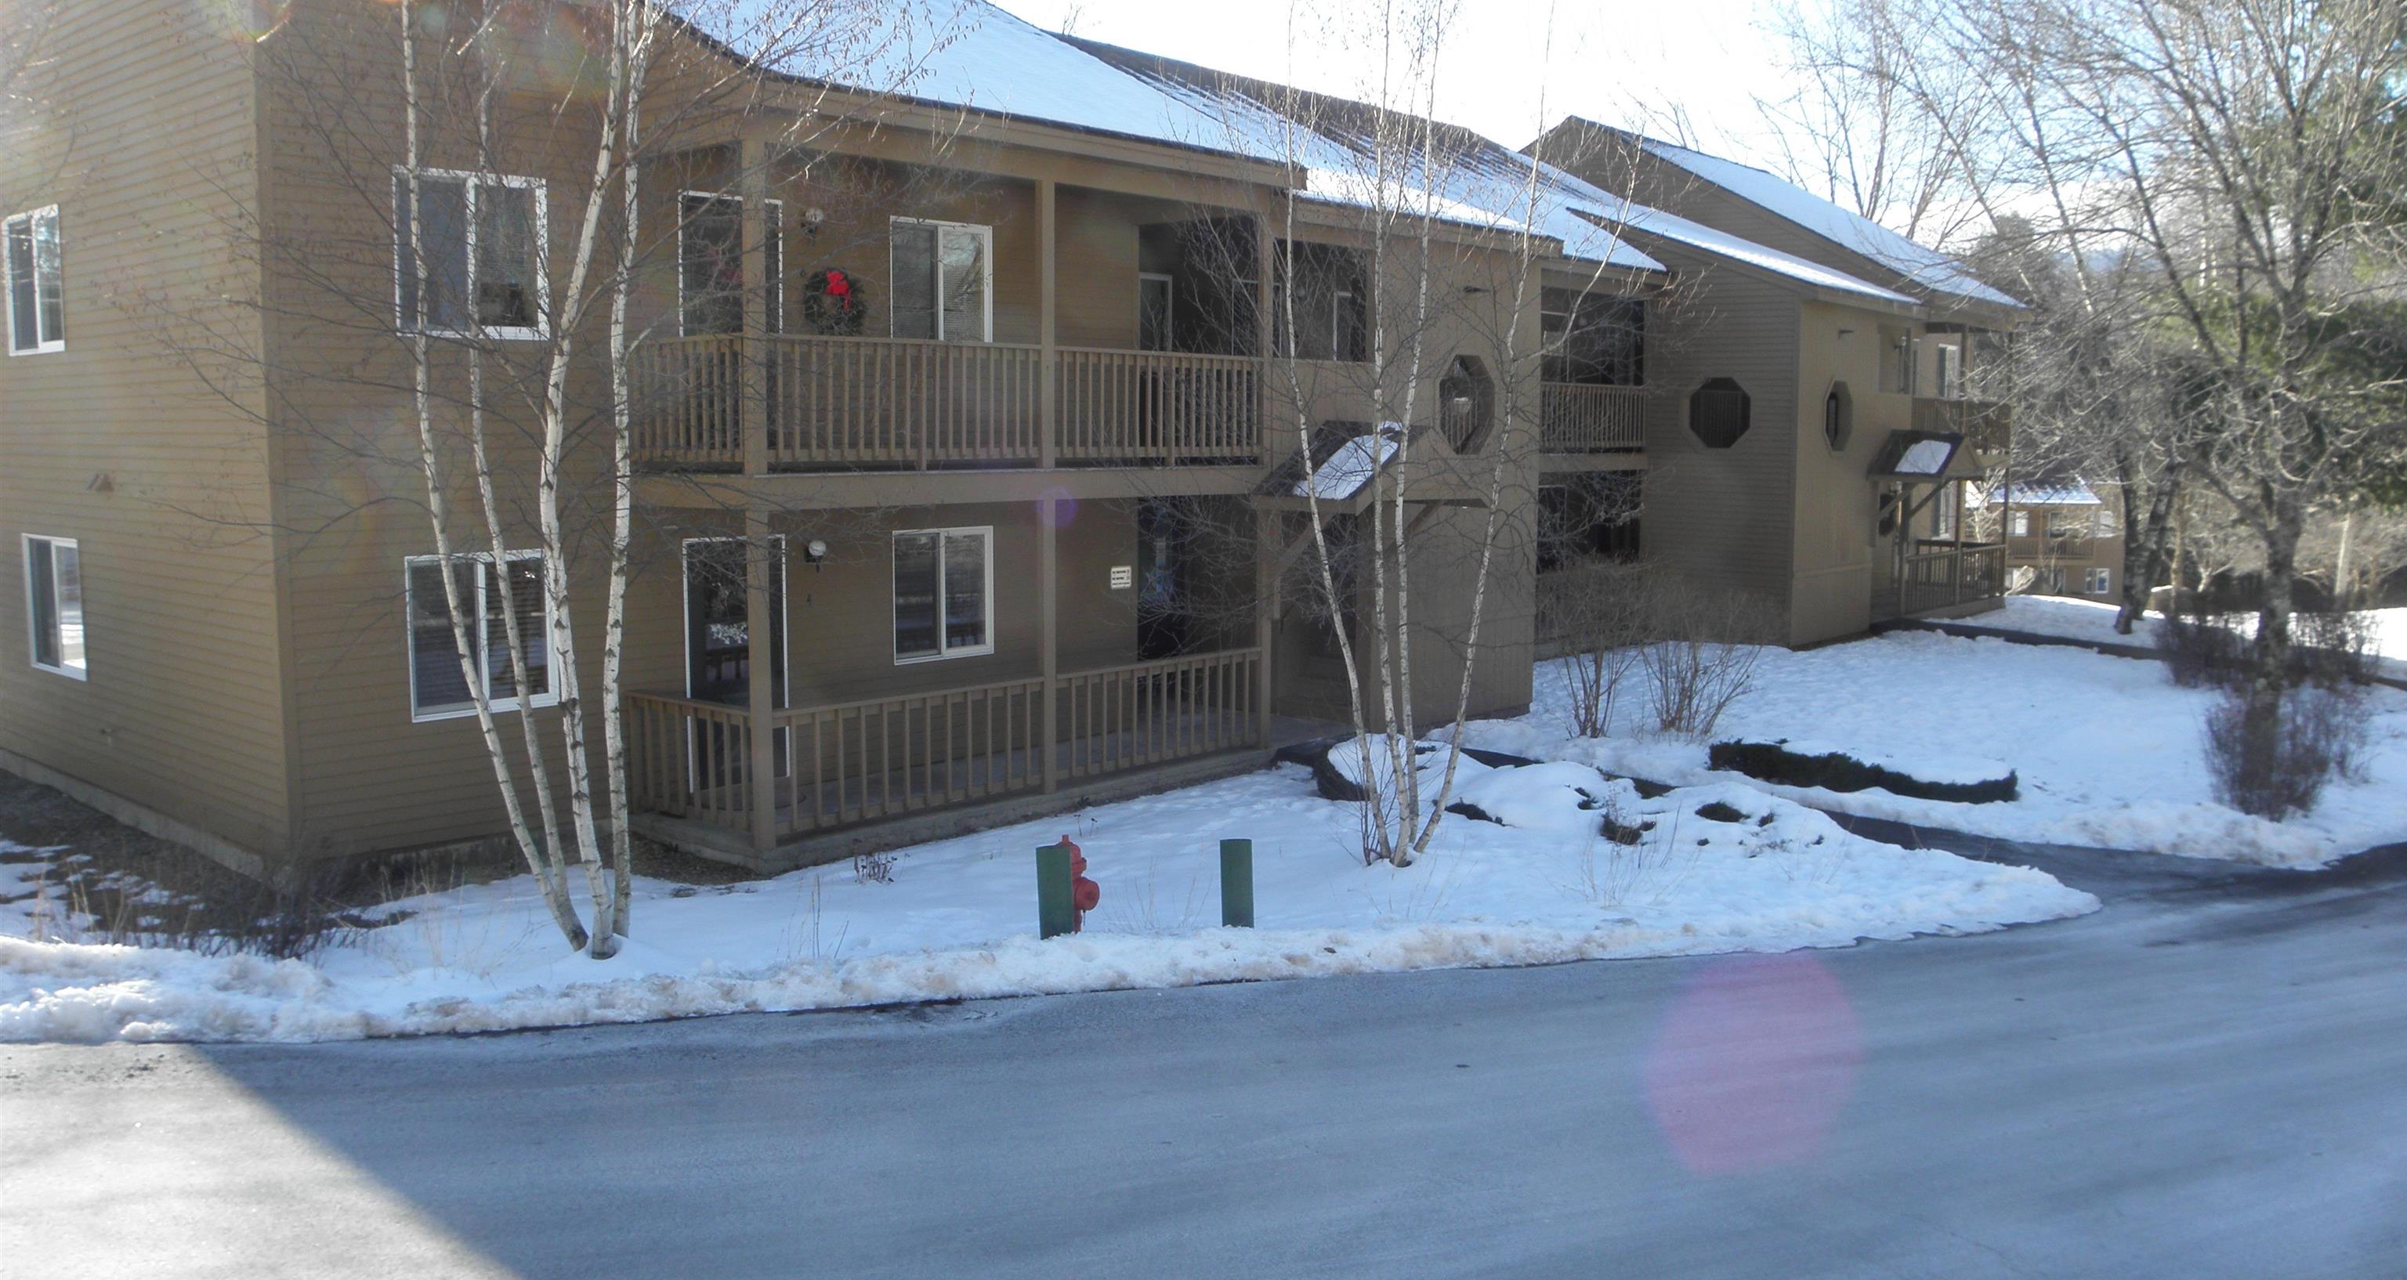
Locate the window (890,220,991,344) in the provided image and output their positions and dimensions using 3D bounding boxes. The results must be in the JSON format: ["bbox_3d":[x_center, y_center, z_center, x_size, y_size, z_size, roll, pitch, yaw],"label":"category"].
[{"bbox_3d":[-2.324,-3.150,16.244,0.100,1.186,1.170,6,9,42],"label":"window"}]

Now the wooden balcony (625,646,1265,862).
[{"bbox_3d":[-1.958,0.734,15.836,1.709,0.984,5.779,6,9,42],"label":"wooden balcony"}]

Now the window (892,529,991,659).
[{"bbox_3d":[-2.351,-0.413,16.548,0.100,1.194,1.176,6,9,42],"label":"window"}]

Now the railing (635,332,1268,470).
[{"bbox_3d":[-1.934,-1.969,15.514,1.682,1.015,5.779,6,9,42],"label":"railing"}]

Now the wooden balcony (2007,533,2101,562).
[{"bbox_3d":[39.955,-4.299,86.652,5.400,1.250,1.600,-1,7,-7],"label":"wooden balcony"}]

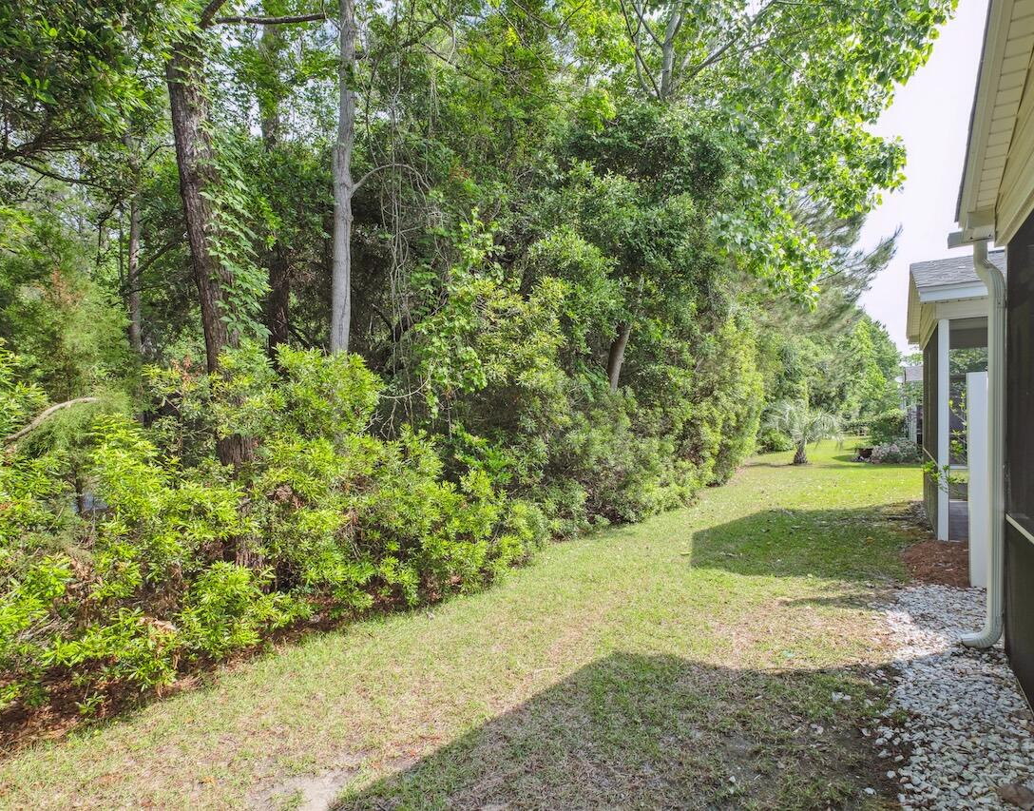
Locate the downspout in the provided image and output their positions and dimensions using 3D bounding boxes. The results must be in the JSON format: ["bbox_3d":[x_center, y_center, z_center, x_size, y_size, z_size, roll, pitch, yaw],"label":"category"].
[{"bbox_3d":[2.971,0.237,3.234,0.187,2.547,0.090,0,0,36],"label":"downspout"}]

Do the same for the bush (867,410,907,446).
[{"bbox_3d":[12.038,0.774,16.500,1.150,1.350,1.200,0,0,36],"label":"bush"}]

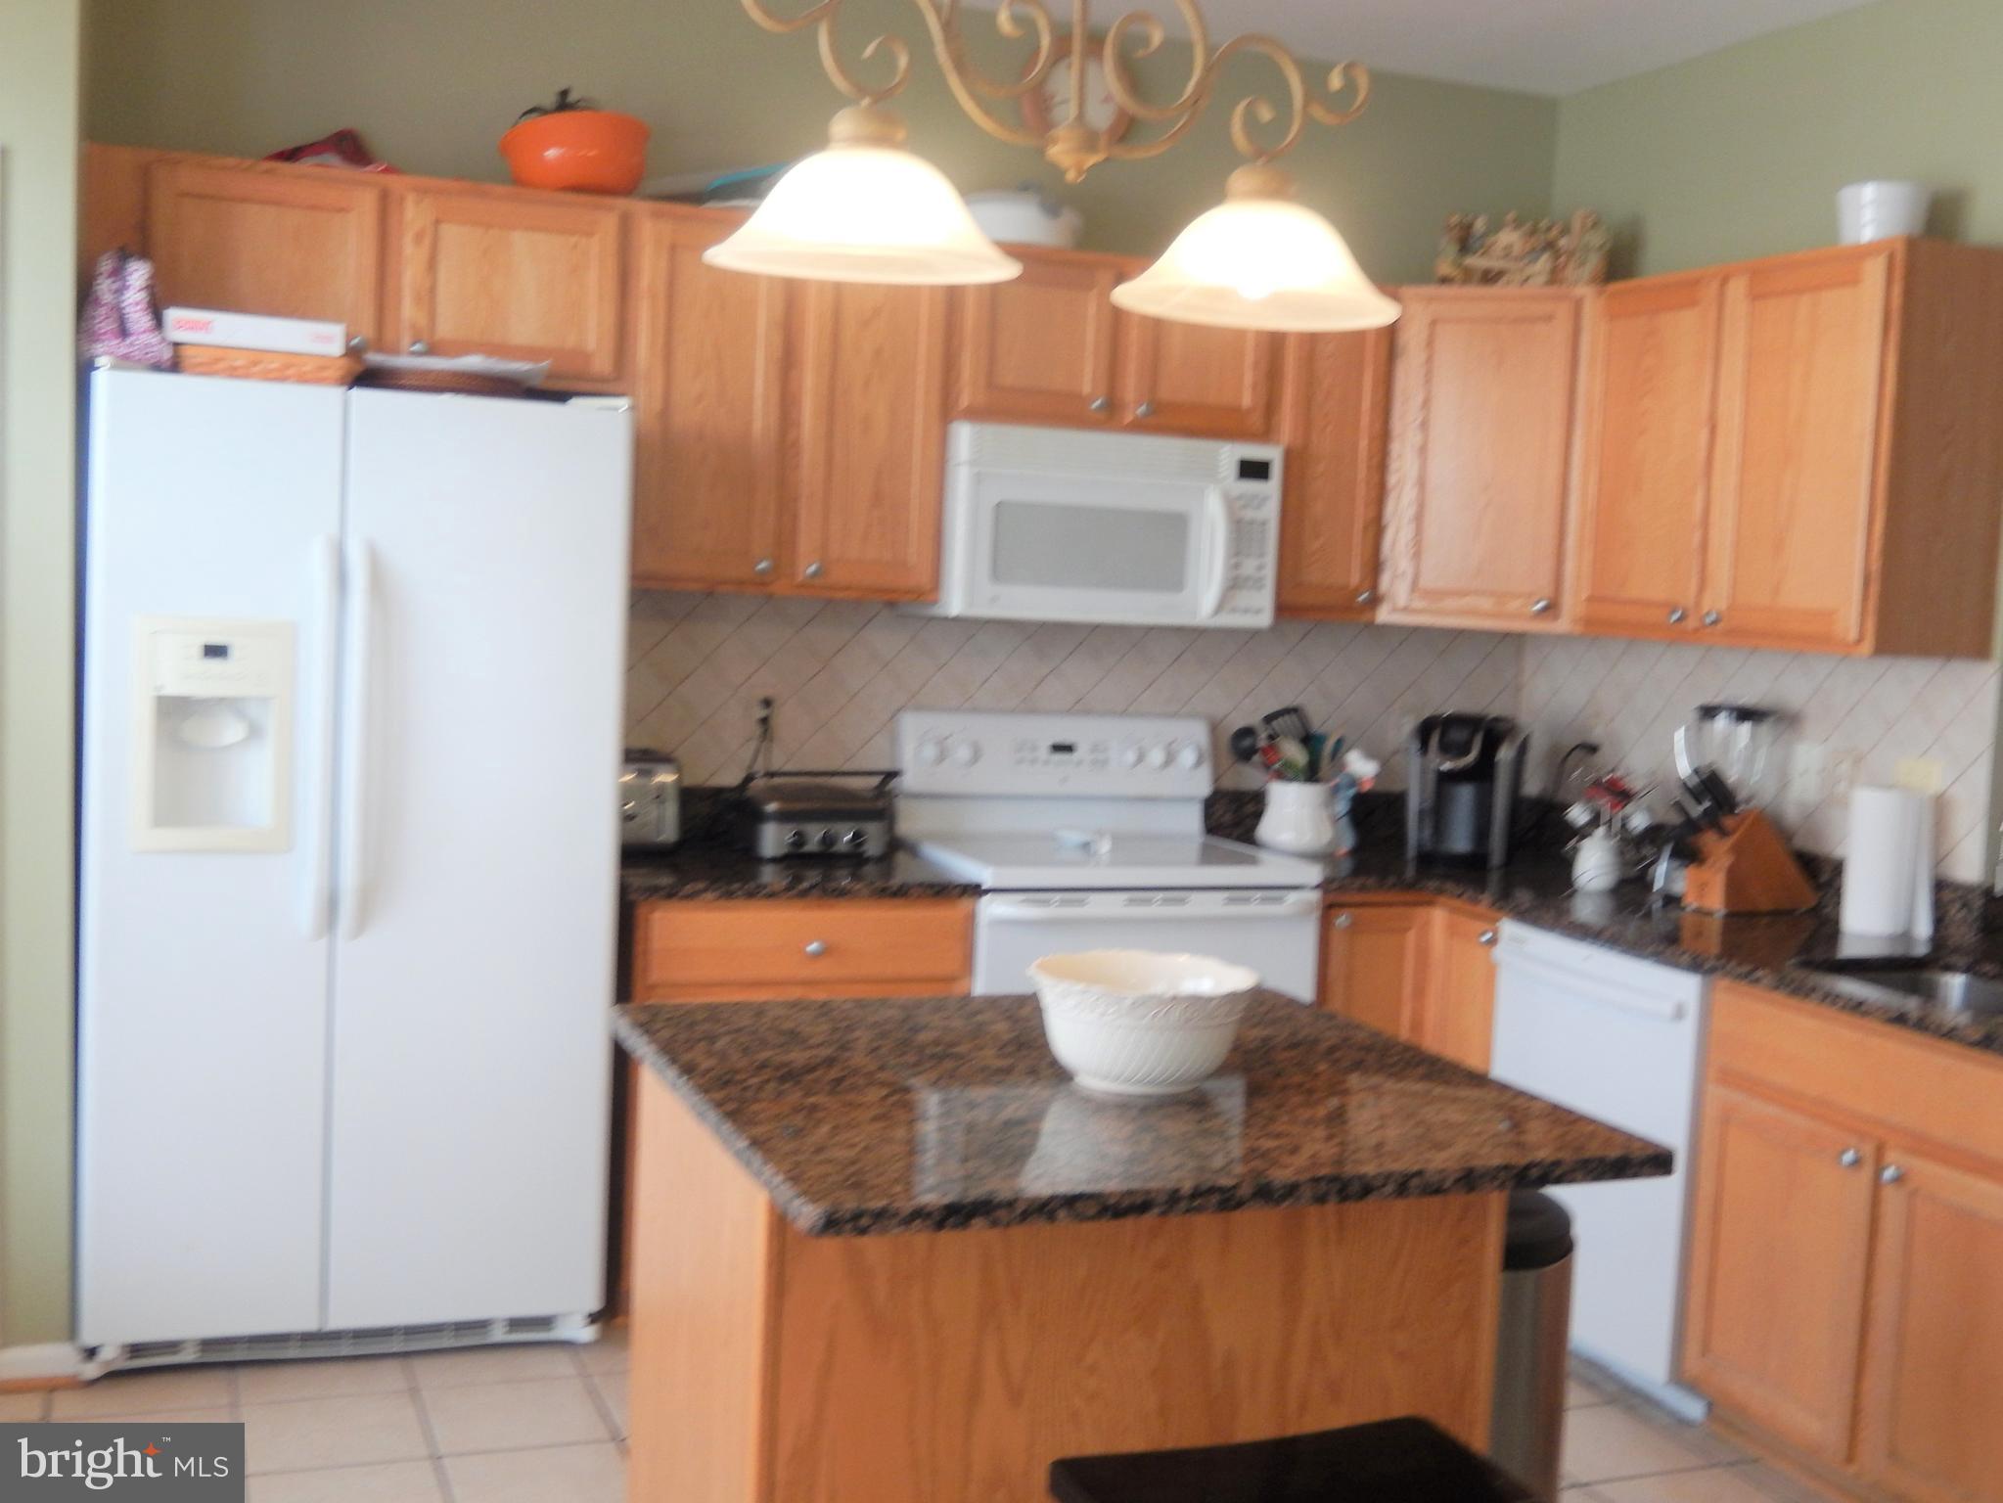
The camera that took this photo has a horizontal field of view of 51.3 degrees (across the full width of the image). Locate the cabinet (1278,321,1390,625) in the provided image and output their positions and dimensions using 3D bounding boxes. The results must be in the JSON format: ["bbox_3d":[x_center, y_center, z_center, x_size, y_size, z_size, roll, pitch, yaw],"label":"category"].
[{"bbox_3d":[0.690,-0.685,4.813,0.292,0.753,0.319,1,5,-22],"label":"cabinet"}]

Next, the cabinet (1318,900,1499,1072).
[{"bbox_3d":[1.001,0.713,4.726,0.912,0.831,0.901,1,5,-21],"label":"cabinet"}]

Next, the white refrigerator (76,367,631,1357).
[{"bbox_3d":[-1.239,0.221,3.960,0.904,1.795,0.709,1,5,-22],"label":"white refrigerator"}]

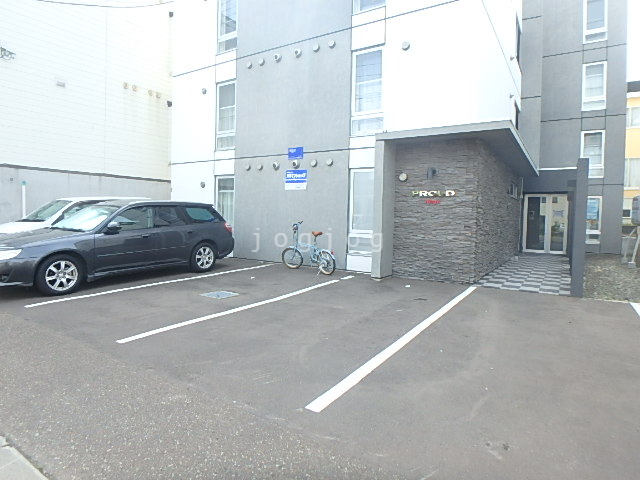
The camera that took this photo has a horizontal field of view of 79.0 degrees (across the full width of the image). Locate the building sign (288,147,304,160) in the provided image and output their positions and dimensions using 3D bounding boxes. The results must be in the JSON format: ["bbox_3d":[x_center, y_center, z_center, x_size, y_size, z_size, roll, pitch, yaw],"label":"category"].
[{"bbox_3d":[-0.589,-2.163,9.775,0.460,0.288,0.040,3,4,32],"label":"building sign"}]

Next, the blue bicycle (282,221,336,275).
[{"bbox_3d":[-0.224,0.169,8.594,0.500,1.090,1.500,-2,4,-41],"label":"blue bicycle"}]

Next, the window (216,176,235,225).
[{"bbox_3d":[-2.694,-0.849,11.266,0.750,1.938,0.120,3,4,32],"label":"window"}]

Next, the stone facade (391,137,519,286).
[{"bbox_3d":[4.135,-0.708,10.625,1.593,2.730,7.100,3,4,32],"label":"stone facade"}]

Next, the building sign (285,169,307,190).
[{"bbox_3d":[-0.582,-1.505,9.803,0.653,0.489,0.040,3,4,32],"label":"building sign"}]

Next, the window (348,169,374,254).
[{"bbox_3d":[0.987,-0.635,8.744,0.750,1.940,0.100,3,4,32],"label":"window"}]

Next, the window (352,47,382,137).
[{"bbox_3d":[1.095,-3.309,8.748,0.791,1.930,0.120,3,4,32],"label":"window"}]

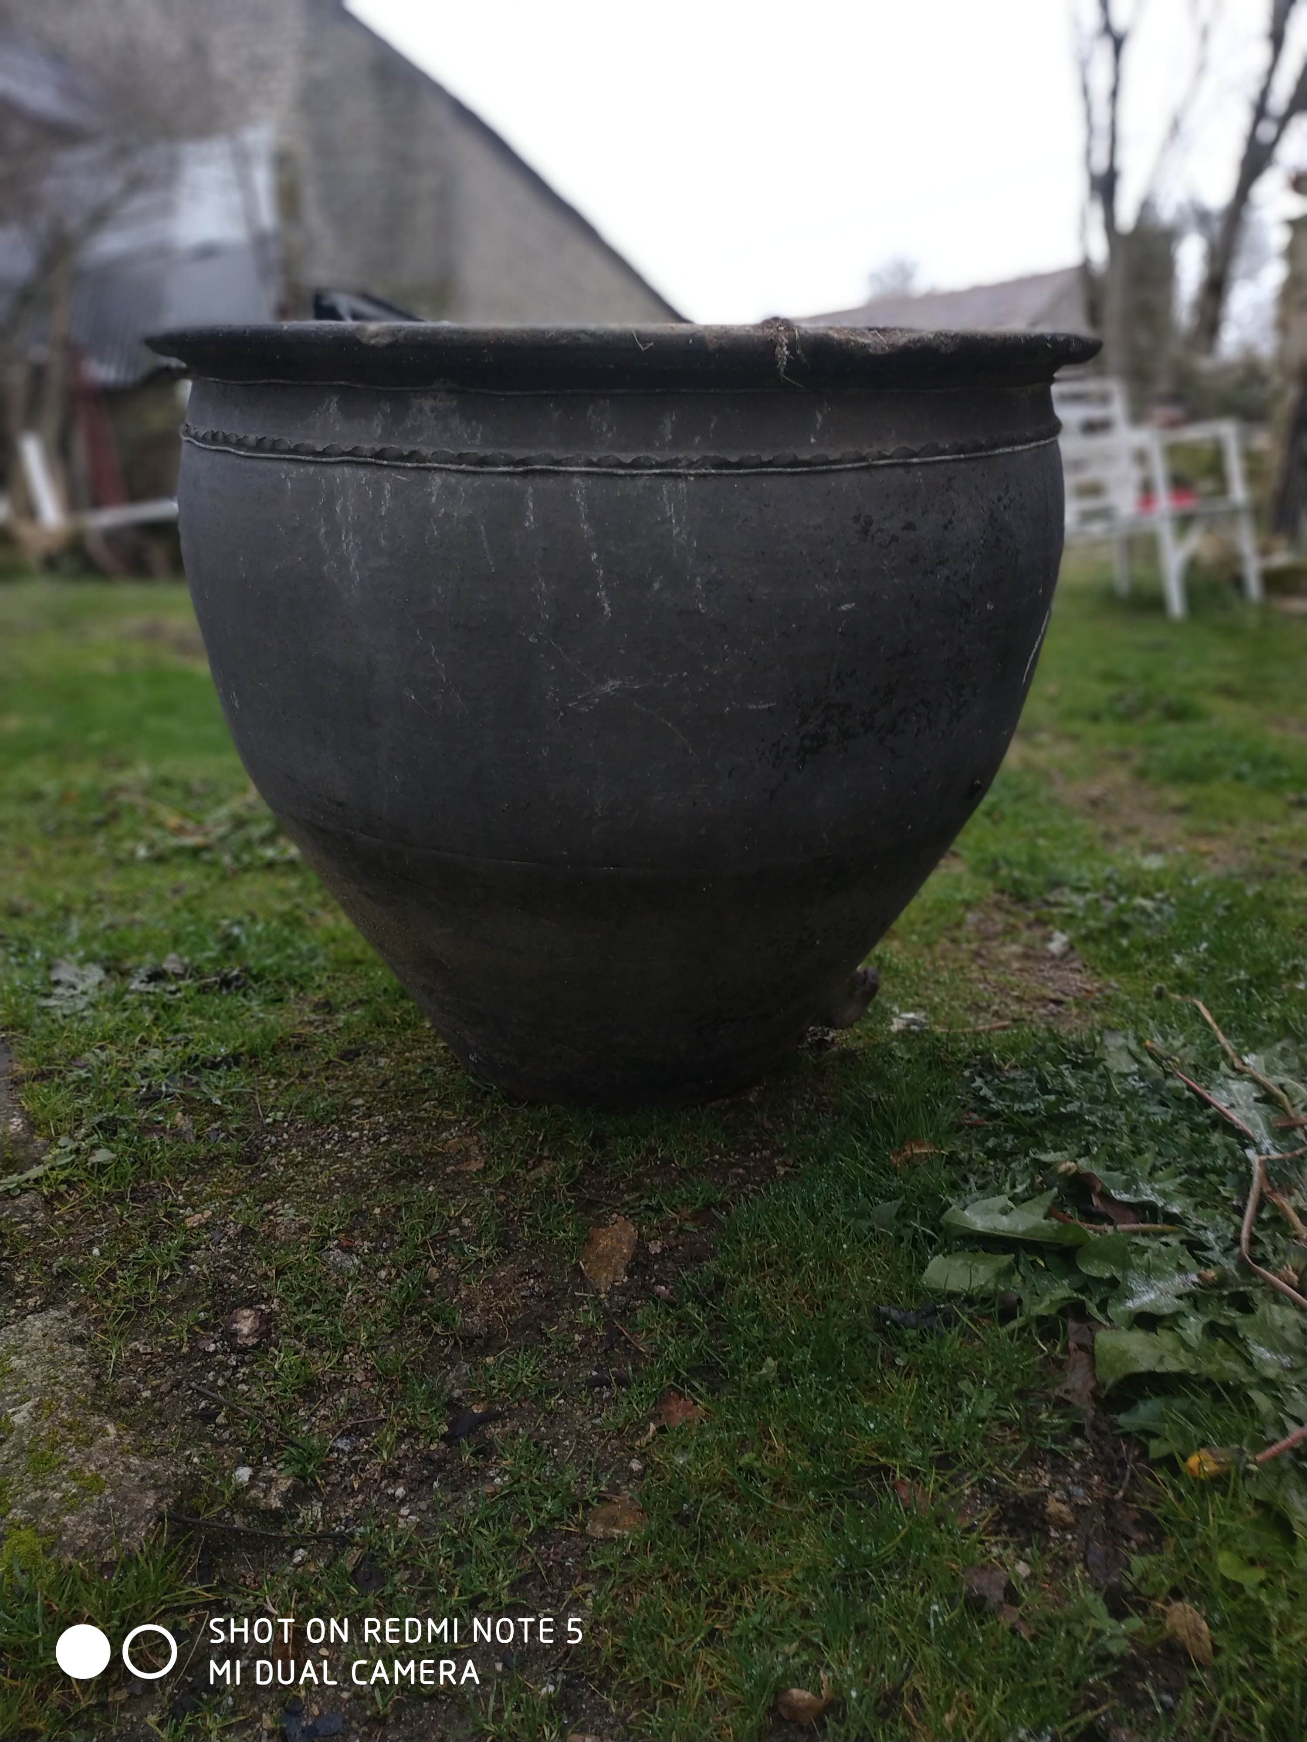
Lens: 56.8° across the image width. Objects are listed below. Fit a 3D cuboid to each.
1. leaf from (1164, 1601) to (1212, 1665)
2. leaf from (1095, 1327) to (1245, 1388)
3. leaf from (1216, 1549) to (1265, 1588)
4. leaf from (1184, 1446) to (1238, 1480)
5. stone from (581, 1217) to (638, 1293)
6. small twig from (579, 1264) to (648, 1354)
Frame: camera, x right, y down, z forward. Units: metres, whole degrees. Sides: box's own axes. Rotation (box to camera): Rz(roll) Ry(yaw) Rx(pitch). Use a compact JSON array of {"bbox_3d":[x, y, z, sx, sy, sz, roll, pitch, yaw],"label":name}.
[{"bbox_3d":[0.322,0.458,0.727,0.020,0.012,0.034,-4,25,-9],"label":"leaf"},{"bbox_3d":[0.377,0.355,0.880,0.107,0.030,0.034,0,24,0],"label":"leaf"},{"bbox_3d":[0.387,0.464,0.801,0.029,0.018,0.026,16,27,33],"label":"leaf"},{"bbox_3d":[0.407,0.428,0.874,0.046,0.025,0.024,-3,23,-7],"label":"leaf"},{"bbox_3d":[-0.040,0.357,1.131,0.044,0.024,0.090,5,25,11],"label":"stone"},{"bbox_3d":[-0.037,0.381,1.052,0.012,0.009,0.131,-12,26,-28],"label":"small twig"}]

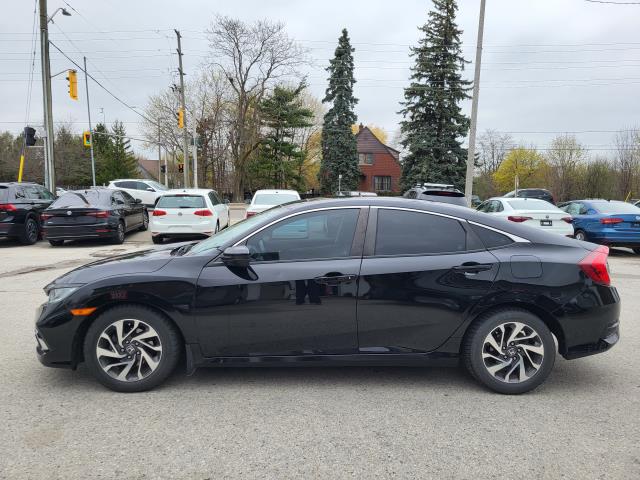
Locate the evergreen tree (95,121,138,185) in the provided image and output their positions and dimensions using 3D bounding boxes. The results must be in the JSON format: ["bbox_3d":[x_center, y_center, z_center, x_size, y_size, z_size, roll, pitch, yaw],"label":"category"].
[{"bbox_3d":[-22.860,-9.605,54.000,4.800,8.300,4.800,0,6,0],"label":"evergreen tree"}]

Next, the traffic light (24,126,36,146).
[{"bbox_3d":[-10.840,-3.876,18.000,0.400,0.820,0.420,-4,8,-39],"label":"traffic light"}]

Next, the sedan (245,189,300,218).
[{"bbox_3d":[-1.248,-0.823,15.573,1.790,1.470,4.560,1,5,-1],"label":"sedan"}]

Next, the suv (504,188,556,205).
[{"bbox_3d":[12.121,-2.378,30.006,4.500,1.650,1.830,-1,6,-19],"label":"suv"}]

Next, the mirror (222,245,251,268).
[{"bbox_3d":[-0.560,0.111,3.242,0.150,0.150,0.220,1,5,-2],"label":"mirror"}]

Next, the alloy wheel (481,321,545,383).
[{"bbox_3d":[1.377,0.798,3.502,0.440,0.440,0.180,1,5,-2],"label":"alloy wheel"}]

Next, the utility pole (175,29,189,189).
[{"bbox_3d":[-8.440,-7.307,29.457,0.320,10.794,0.320,-2,5,0],"label":"utility pole"}]

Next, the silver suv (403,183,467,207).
[{"bbox_3d":[3.748,-0.977,16.285,1.840,1.700,4.550,1,6,2],"label":"silver suv"}]

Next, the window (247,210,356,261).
[{"bbox_3d":[-0.098,-0.041,3.458,0.840,0.410,0.050,0,-24,0],"label":"window"}]

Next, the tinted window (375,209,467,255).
[{"bbox_3d":[0.712,-0.054,3.458,0.660,0.390,0.050,0,-24,0],"label":"tinted window"}]

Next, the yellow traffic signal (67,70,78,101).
[{"bbox_3d":[-9.042,-5.644,17.562,0.360,1.020,0.360,1,5,-6],"label":"yellow traffic signal"}]

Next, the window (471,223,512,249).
[{"bbox_3d":[1.250,-0.033,3.503,0.320,0.185,0.090,1,5,-2],"label":"window"}]

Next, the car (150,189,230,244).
[{"bbox_3d":[-3.918,-0.891,15.199,1.800,1.460,4.260,0,6,-5],"label":"car"}]

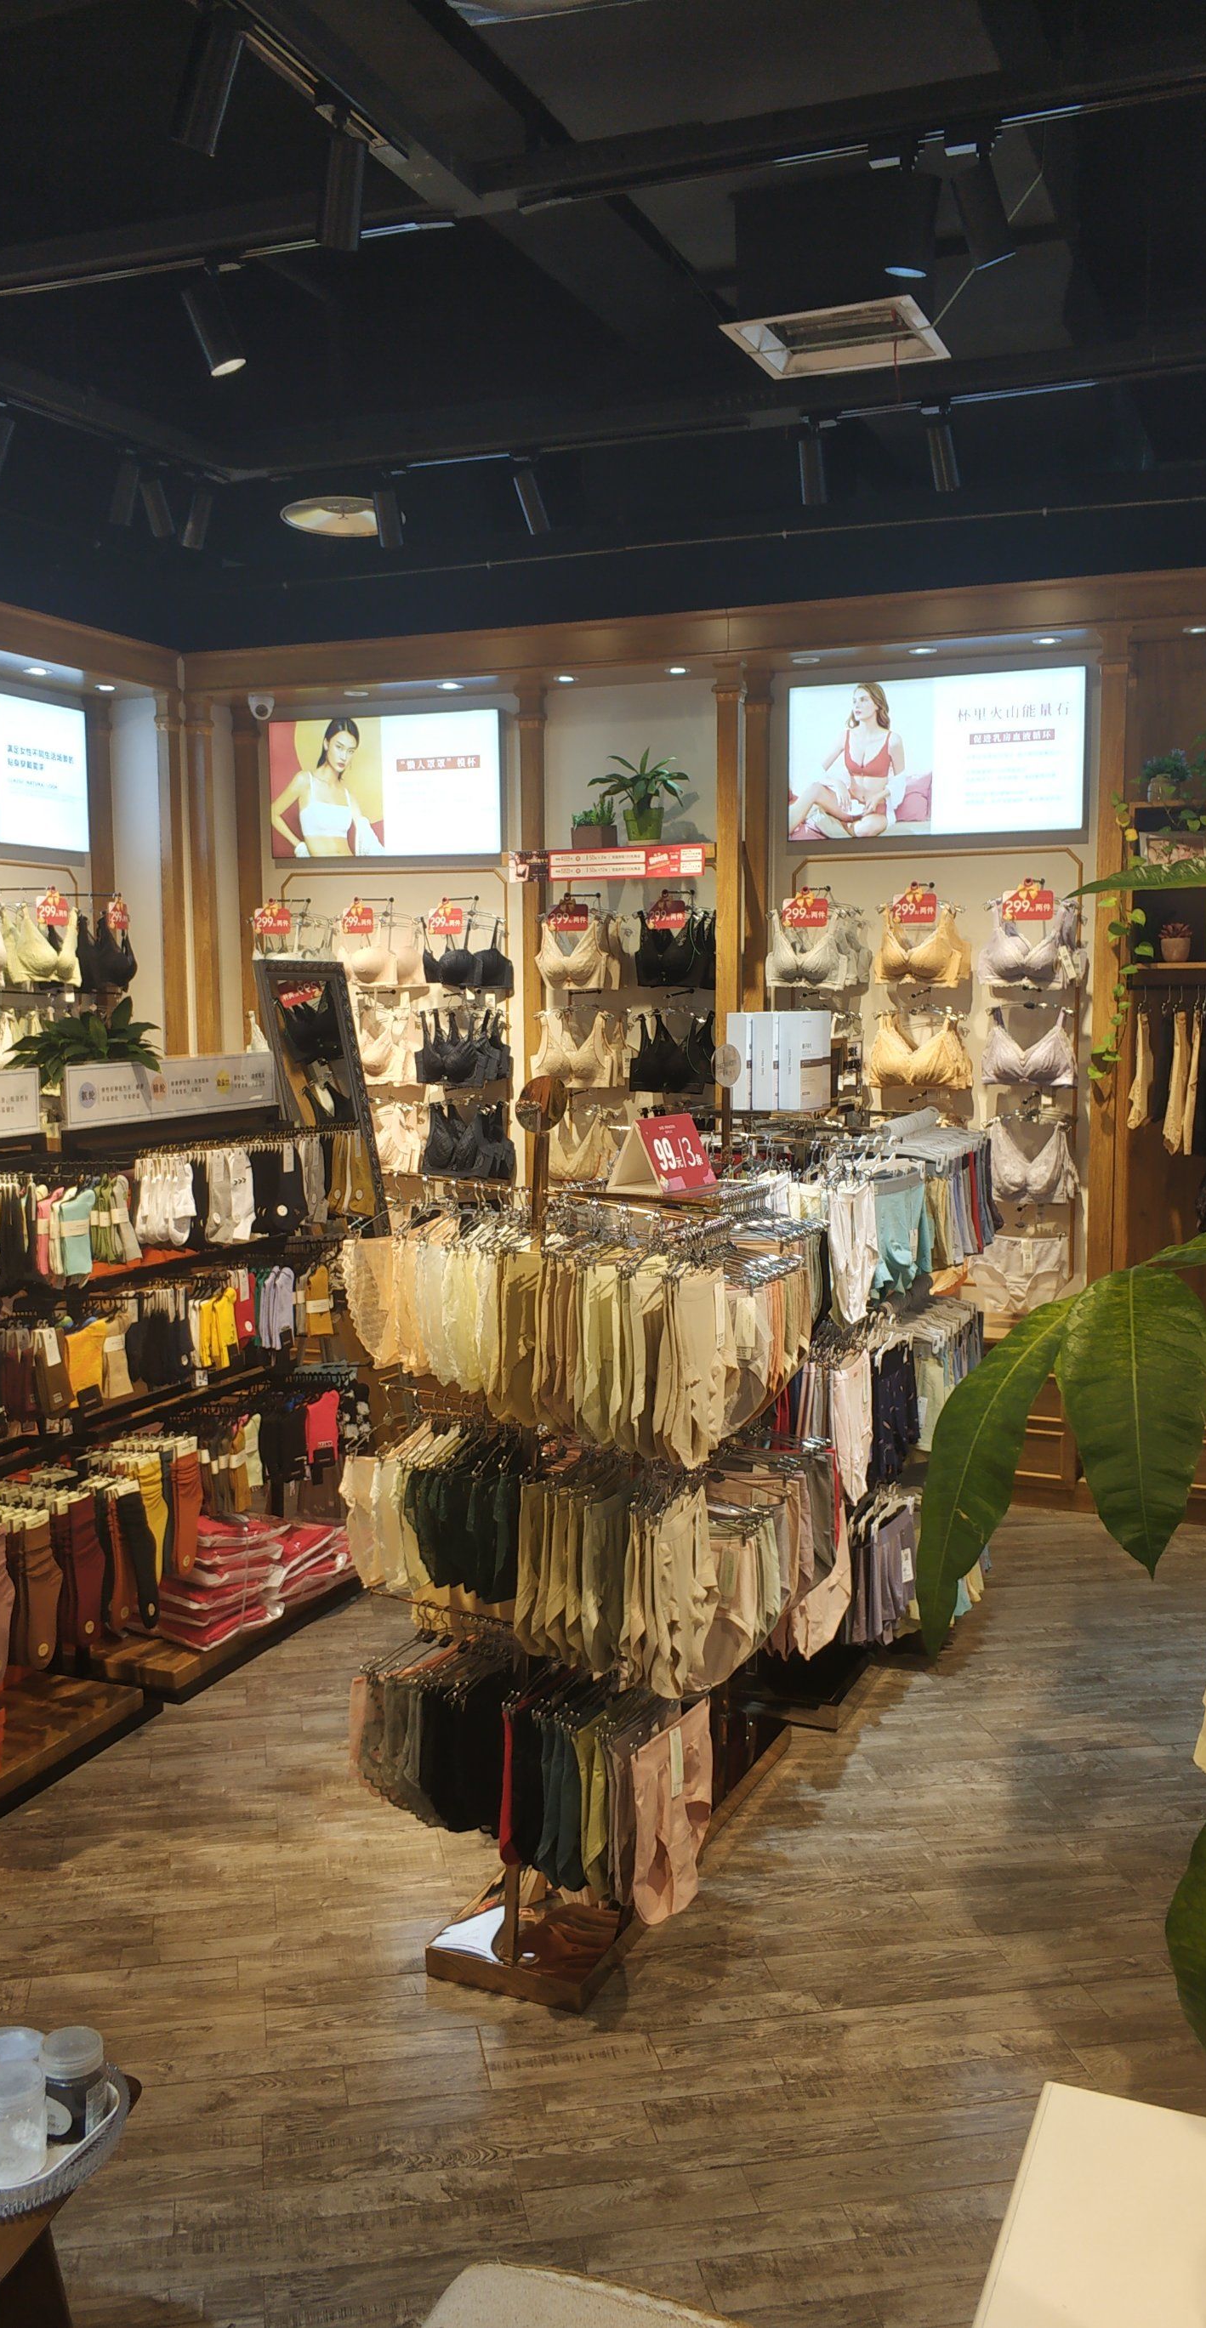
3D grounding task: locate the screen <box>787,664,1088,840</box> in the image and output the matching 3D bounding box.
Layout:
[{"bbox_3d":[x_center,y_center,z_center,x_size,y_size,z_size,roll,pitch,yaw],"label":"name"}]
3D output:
[{"bbox_3d":[1.058,-1.309,5.832,0.950,0.500,0.070,2,6,22],"label":"screen"}]

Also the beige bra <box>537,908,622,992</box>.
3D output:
[{"bbox_3d":[-0.075,-0.721,6.092,0.265,0.265,0.180,2,7,21],"label":"beige bra"}]

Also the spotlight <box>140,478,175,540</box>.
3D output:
[{"bbox_3d":[-1.316,-1.932,5.351,0.073,0.180,0.073,2,32,20],"label":"spotlight"}]

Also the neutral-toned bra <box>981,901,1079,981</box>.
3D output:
[{"bbox_3d":[1.296,-0.674,5.532,0.270,0.250,0.160,2,7,21],"label":"neutral-toned bra"}]

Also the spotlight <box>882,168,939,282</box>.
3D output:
[{"bbox_3d":[0.571,-1.734,3.350,0.073,0.180,0.073,-3,19,-24],"label":"spotlight"}]

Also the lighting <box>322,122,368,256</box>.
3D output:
[{"bbox_3d":[-0.459,-1.707,3.197,0.073,0.180,0.073,-2,34,-18],"label":"lighting"}]

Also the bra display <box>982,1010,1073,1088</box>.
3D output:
[{"bbox_3d":[1.299,-0.356,5.555,0.270,0.255,0.150,2,7,21],"label":"bra display"}]

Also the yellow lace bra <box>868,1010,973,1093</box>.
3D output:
[{"bbox_3d":[0.961,-0.349,5.521,0.300,0.235,0.120,2,6,22],"label":"yellow lace bra"}]

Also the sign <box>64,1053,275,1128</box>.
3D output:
[{"bbox_3d":[-1.013,-0.182,4.330,0.025,0.137,0.811,2,6,22],"label":"sign"}]

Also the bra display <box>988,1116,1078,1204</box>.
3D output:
[{"bbox_3d":[1.335,-0.014,5.612,0.265,0.270,0.170,2,7,21],"label":"bra display"}]

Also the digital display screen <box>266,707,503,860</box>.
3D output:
[{"bbox_3d":[-0.797,-1.370,6.580,0.945,0.498,0.070,2,6,22],"label":"digital display screen"}]

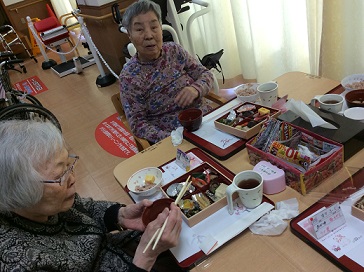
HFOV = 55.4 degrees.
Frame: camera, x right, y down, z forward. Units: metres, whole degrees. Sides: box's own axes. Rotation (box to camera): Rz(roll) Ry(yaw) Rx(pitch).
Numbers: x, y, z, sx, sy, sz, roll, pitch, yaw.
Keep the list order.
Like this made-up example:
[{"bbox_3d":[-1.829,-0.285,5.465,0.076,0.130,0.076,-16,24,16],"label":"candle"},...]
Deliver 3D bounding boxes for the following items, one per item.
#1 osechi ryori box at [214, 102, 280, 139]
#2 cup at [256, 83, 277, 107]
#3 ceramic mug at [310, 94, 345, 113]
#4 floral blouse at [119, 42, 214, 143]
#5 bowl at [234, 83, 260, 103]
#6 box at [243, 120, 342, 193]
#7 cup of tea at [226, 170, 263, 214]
[{"bbox_3d":[0.262,-0.069,1.394,0.186,0.030,0.184,-31,34,-26],"label":"osechi ryori box"},{"bbox_3d":[0.377,-0.180,1.483,0.085,0.075,0.113,10,38,36],"label":"cup"},{"bbox_3d":[0.538,-0.109,1.291,0.123,0.075,0.085,18,43,44],"label":"ceramic mug"},{"bbox_3d":[-0.049,-0.135,1.698,0.460,0.495,0.330,-24,31,-15],"label":"floral blouse"},{"bbox_3d":[0.301,-0.184,1.551,0.125,0.048,0.125,-11,30,7],"label":"bowl"},{"bbox_3d":[0.354,0.062,1.100,0.175,0.081,0.233,-28,32,-21],"label":"box"},{"bbox_3d":[0.180,0.164,0.995,0.122,0.075,0.085,-25,31,-17],"label":"cup of tea"}]

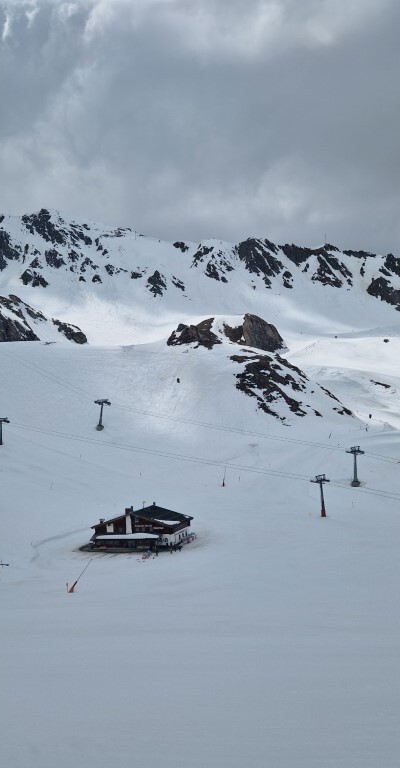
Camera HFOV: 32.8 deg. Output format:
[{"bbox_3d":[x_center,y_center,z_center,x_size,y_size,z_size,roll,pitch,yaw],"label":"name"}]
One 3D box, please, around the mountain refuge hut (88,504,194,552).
[{"bbox_3d":[-16.450,40.480,193.180,23.910,9.930,23.970,-1,-4,13],"label":"mountain refuge hut"}]

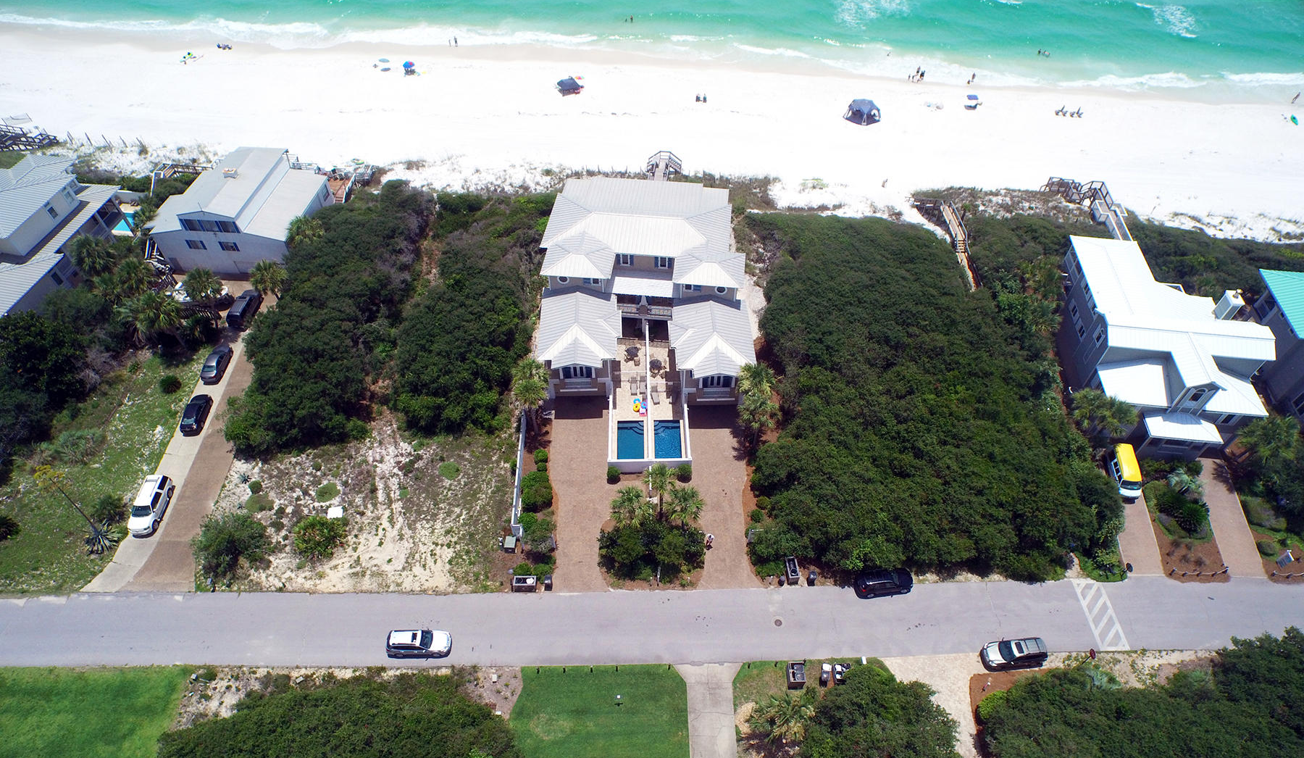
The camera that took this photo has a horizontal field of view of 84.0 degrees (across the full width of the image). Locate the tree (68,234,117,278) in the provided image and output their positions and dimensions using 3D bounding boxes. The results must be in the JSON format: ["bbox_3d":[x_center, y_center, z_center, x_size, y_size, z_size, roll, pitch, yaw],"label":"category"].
[{"bbox_3d":[-59.667,-11.796,78.798,4.700,6.800,4.700,-2,49,0],"label":"tree"}]

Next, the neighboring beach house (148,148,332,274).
[{"bbox_3d":[-51.015,-21.472,90.958,15.900,8.800,15.400,2,47,1],"label":"neighboring beach house"}]

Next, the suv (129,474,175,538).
[{"bbox_3d":[-44.839,11.172,64.872,1.980,1.880,5.300,-4,47,-4],"label":"suv"}]

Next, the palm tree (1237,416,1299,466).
[{"bbox_3d":[50.988,5.740,61.039,4.900,6.400,4.700,-2,49,0],"label":"palm tree"}]

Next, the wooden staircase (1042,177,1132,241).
[{"bbox_3d":[51.426,-19.036,85.206,8.000,4.800,13.500,5,49,6],"label":"wooden staircase"}]

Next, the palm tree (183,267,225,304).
[{"bbox_3d":[-51.111,-10.313,83.010,4.400,5.000,4.400,1,47,0],"label":"palm tree"}]

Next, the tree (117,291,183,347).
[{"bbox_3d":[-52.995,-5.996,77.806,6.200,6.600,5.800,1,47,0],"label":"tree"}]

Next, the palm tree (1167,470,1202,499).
[{"bbox_3d":[44.576,8.877,60.926,2.900,2.800,2.800,-2,49,0],"label":"palm tree"}]

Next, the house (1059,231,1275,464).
[{"bbox_3d":[46.393,-3.576,67.394,13.600,9.400,21.000,5,49,6],"label":"house"}]

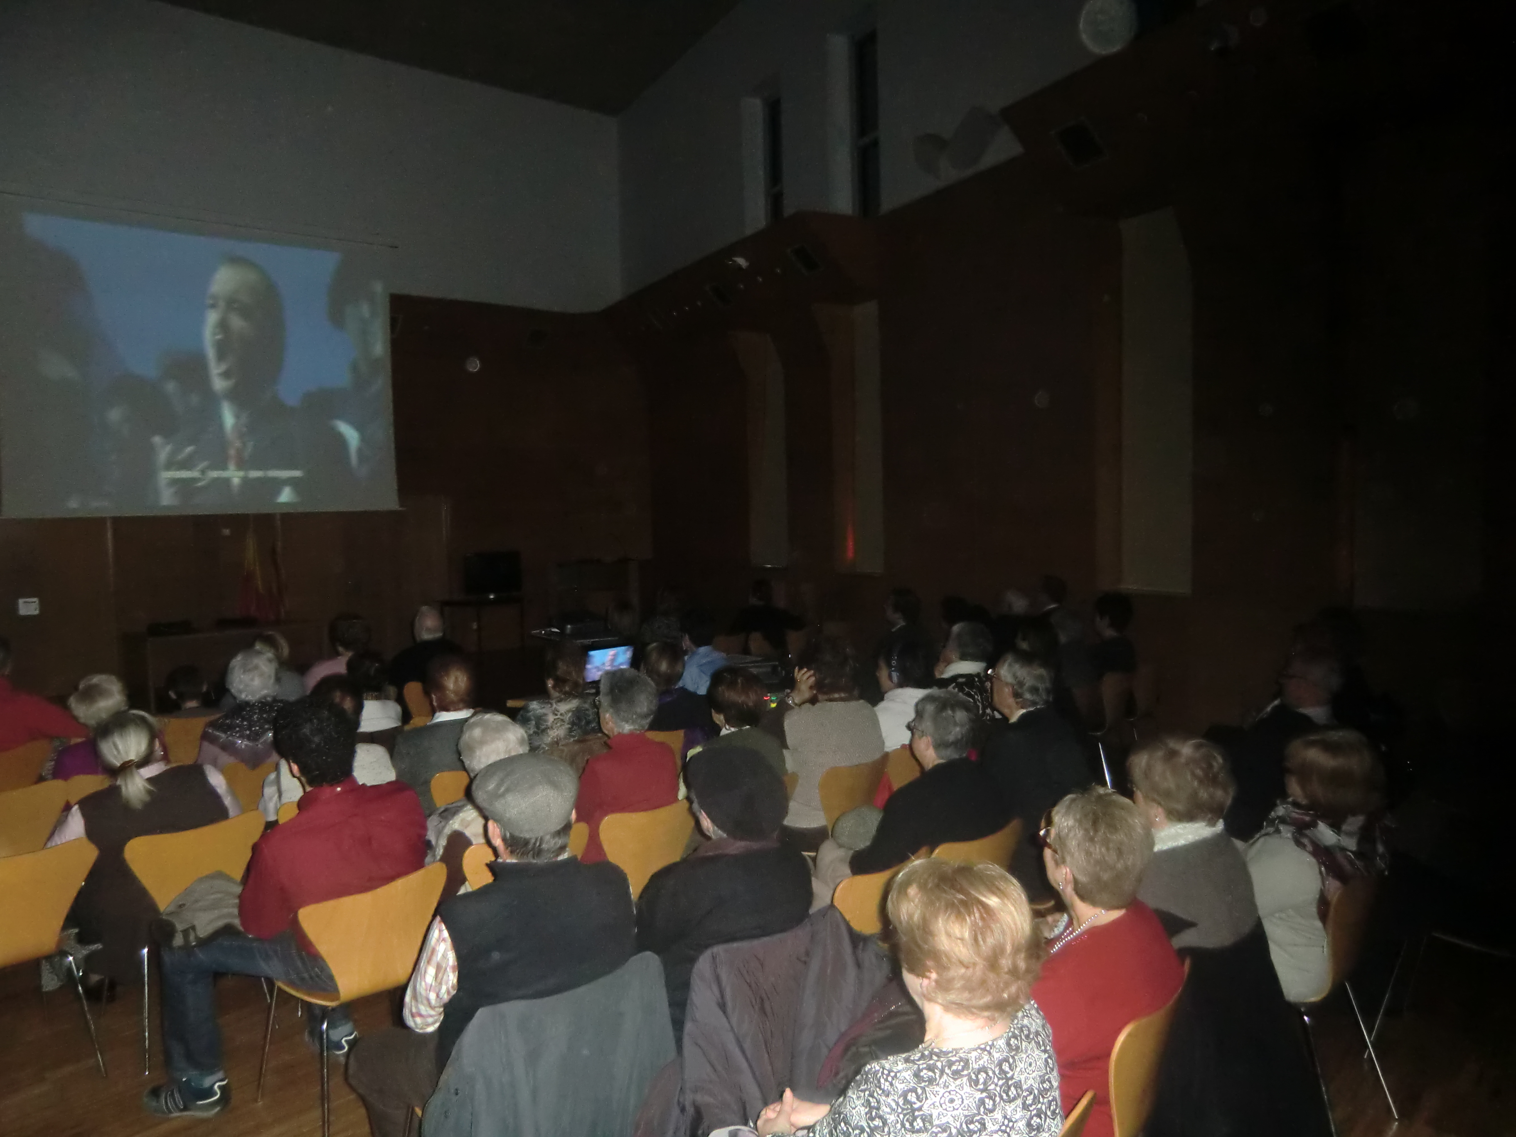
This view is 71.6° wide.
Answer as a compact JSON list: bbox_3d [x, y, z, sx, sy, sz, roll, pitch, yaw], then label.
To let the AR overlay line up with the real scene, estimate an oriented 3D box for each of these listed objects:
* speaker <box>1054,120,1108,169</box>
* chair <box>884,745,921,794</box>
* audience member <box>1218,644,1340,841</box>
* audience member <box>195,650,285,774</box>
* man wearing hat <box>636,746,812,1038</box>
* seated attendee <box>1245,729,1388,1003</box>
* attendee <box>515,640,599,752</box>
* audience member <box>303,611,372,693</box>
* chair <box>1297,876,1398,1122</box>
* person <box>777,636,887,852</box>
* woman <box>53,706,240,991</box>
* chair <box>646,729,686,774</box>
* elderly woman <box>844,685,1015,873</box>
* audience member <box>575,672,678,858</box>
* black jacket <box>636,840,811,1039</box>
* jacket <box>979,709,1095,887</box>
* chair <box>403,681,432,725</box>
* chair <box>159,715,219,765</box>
[{"bbox_3d":[2.311,-3.053,7.508,0.320,0.080,0.310,43,-18,-23],"label":"speaker"},{"bbox_3d":[0.607,1.151,4.878,0.480,0.790,0.520,-4,4,-41],"label":"chair"},{"bbox_3d":[1.971,0.922,4.253,0.800,1.250,0.520,2,4,44],"label":"audience member"},{"bbox_3d":[-2.402,0.986,4.962,0.520,1.260,0.800,-4,4,-36],"label":"audience member"},{"bbox_3d":[-0.217,1.060,2.933,0.540,1.230,0.820,-4,4,-39],"label":"man wearing hat"},{"bbox_3d":[1.374,1.007,3.133,0.521,1.148,0.743,-4,4,-43],"label":"seated attendee"},{"bbox_3d":[-1.052,0.950,5.190,0.500,1.240,0.800,-4,4,-38],"label":"attendee"},{"bbox_3d":[-2.445,0.894,6.184,0.480,1.310,0.780,-4,4,-36],"label":"audience member"},{"bbox_3d":[1.514,1.208,3.036,0.473,0.762,0.511,-4,4,-43],"label":"chair"},{"bbox_3d":[0.154,0.911,4.507,0.502,1.245,0.743,-4,4,-38],"label":"person"},{"bbox_3d":[-2.129,1.039,3.703,0.579,1.168,0.743,-4,4,-37],"label":"woman"},{"bbox_3d":[-0.551,1.152,5.386,0.480,0.790,0.520,-4,4,-40],"label":"chair"},{"bbox_3d":[0.415,0.984,3.533,0.550,1.206,0.743,-4,4,-42],"label":"elderly woman"},{"bbox_3d":[-0.563,0.968,3.909,0.482,1.226,0.743,-3,4,-35],"label":"audience member"},{"bbox_3d":[-0.066,0.933,2.532,0.454,0.598,0.328,-4,4,-37],"label":"black jacket"},{"bbox_3d":[0.968,0.826,3.806,0.420,0.660,0.490,2,4,45],"label":"jacket"},{"bbox_3d":[-2.099,1.074,6.713,0.473,0.762,0.511,-3,4,-35],"label":"chair"},{"bbox_3d":[-3.304,1.185,6.027,0.480,0.790,0.520,-4,4,-42],"label":"chair"}]

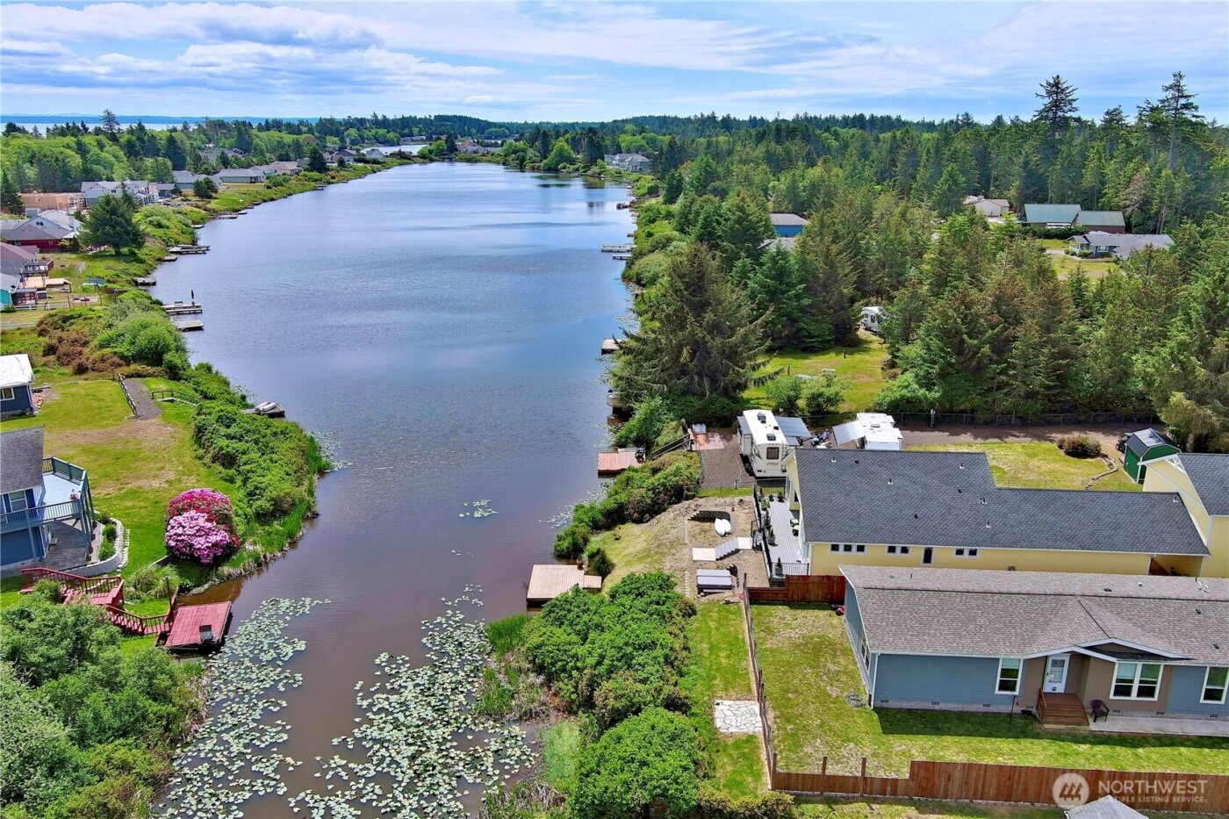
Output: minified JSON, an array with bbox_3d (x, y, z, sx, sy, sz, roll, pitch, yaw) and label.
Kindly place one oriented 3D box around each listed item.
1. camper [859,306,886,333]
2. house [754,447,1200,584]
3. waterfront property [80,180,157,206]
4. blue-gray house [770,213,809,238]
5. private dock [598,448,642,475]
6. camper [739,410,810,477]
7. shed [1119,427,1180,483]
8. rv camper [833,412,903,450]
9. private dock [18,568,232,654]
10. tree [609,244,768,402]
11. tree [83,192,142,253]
[{"bbox_3d":[35.148,-11.508,129.987,2.500,3.000,7.000,-4,17,-12],"label":"camper"},{"bbox_3d":[22.832,5.830,64.579,23.600,6.500,14.200,1,16,3],"label":"house"},{"bbox_3d":[-160.000,-70.887,324.145,21.500,7.800,13.500,-1,16,-5],"label":"waterfront property"},{"bbox_3d":[39.800,-43.629,235.013,14.000,5.600,10.000,0,16,0],"label":"blue-gray house"},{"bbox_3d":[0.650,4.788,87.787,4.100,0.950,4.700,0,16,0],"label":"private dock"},{"bbox_3d":[13.250,2.656,81.014,5.500,3.350,10.000,0,16,1],"label":"camper"},{"bbox_3d":[42.235,3.677,77.441,3.150,3.400,3.750,3,17,10],"label":"shed"},{"bbox_3d":[20.533,2.931,80.253,5.000,3.250,8.000,2,16,7],"label":"rv camper"},{"bbox_3d":[-29.100,11.590,59.144,12.800,3.700,6.200,-1,16,-3],"label":"private dock"},{"bbox_3d":[7.700,-8.323,97.596,15.600,16.300,15.600,0,16,0],"label":"tree"},{"bbox_3d":[-103.800,-38.521,204.415,12.700,13.000,12.700,0,16,0],"label":"tree"}]

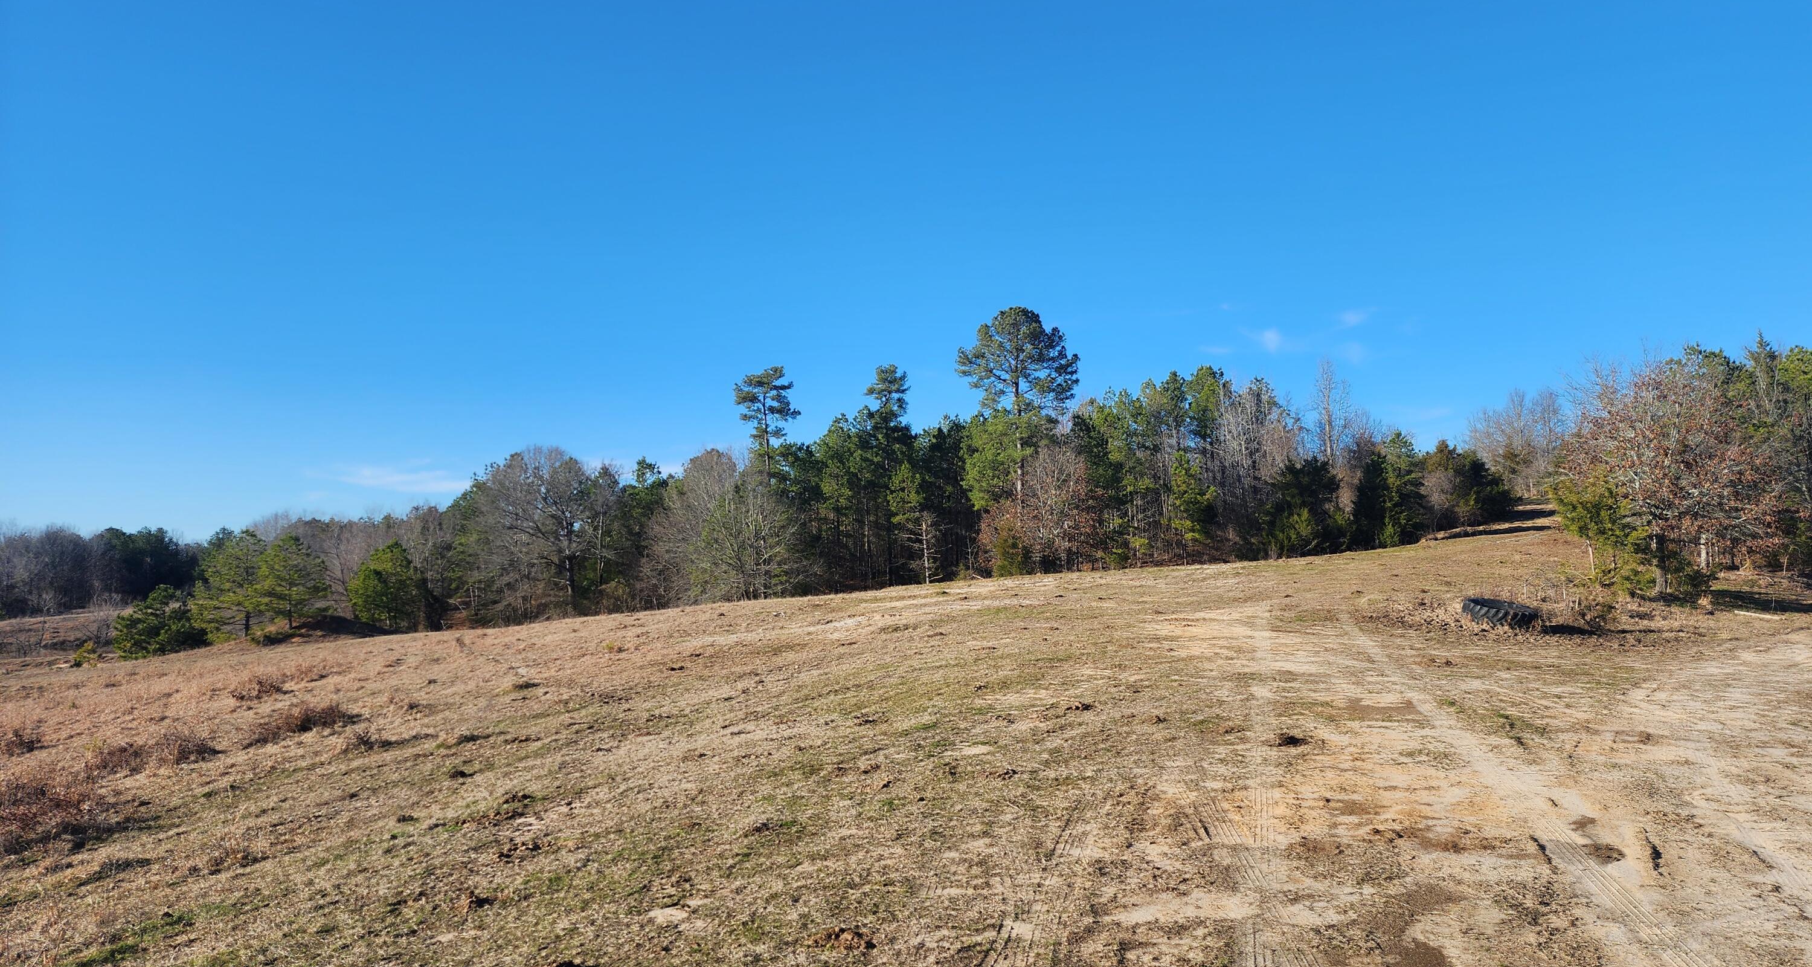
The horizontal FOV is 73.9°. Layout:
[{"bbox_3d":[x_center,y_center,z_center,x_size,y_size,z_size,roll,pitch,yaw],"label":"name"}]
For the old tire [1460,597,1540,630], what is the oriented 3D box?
[{"bbox_3d":[11.591,2.583,23.500,1.330,0.390,1.330,7,5,26],"label":"old tire"}]

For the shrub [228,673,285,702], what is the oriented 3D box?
[{"bbox_3d":[-11.752,3.704,21.800,0.850,0.420,0.700,-1,-2,0],"label":"shrub"}]

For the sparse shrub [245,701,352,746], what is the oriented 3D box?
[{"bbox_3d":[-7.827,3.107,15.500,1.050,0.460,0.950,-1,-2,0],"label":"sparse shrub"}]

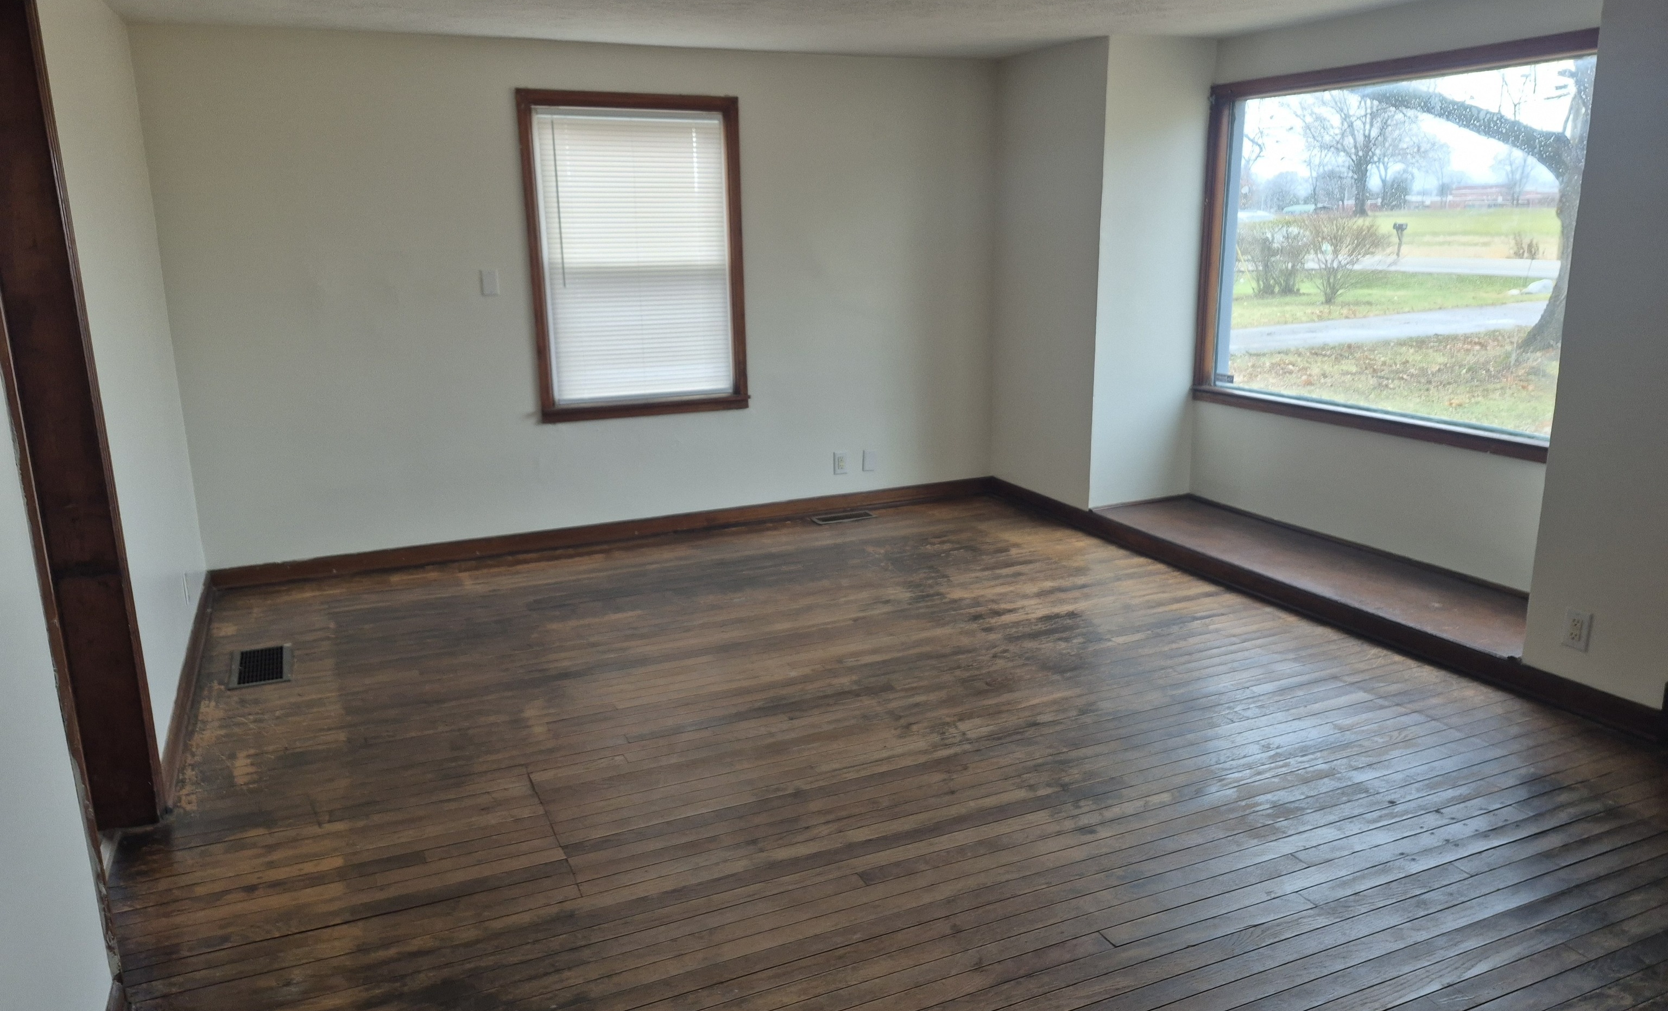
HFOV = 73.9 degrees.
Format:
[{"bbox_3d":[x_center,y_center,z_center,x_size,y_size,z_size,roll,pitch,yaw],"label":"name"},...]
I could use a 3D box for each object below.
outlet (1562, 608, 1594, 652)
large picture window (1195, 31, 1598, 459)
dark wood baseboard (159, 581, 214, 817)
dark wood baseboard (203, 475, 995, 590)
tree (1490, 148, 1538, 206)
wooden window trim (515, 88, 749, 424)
[{"bbox_3d":[2.261,0.383,3.374,0.012,0.115,0.072,-7,15,-24],"label":"outlet"},{"bbox_3d":[2.297,-1.040,4.533,0.100,1.479,2.165,-7,15,-24],"label":"large picture window"},{"bbox_3d":[-2.220,0.545,3.859,0.024,0.100,2.015,-7,15,-24],"label":"dark wood baseboard"},{"bbox_3d":[-0.875,0.110,5.521,3.906,0.100,0.024,-7,15,-24],"label":"dark wood baseboard"},{"bbox_3d":[79.788,-38.442,130.000,4.800,6.900,4.800,7,16,30],"label":"tree"},{"bbox_3d":[-0.916,-1.158,5.230,1.021,1.473,0.100,-7,15,-24],"label":"wooden window trim"}]

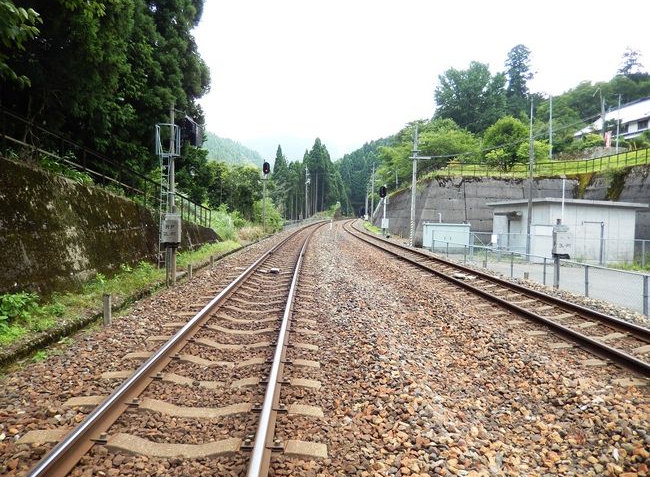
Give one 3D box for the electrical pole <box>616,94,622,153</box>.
[{"bbox_3d":[30.593,-11.930,48.834,0.200,6.220,0.200,0,3,0],"label":"electrical pole"}]

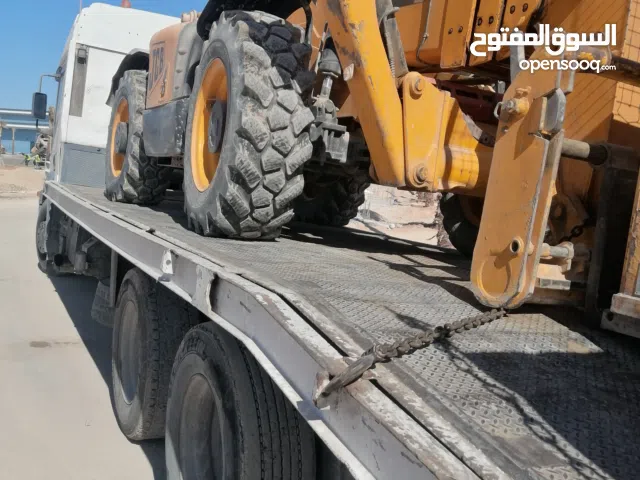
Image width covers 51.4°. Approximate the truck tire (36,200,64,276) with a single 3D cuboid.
[{"bbox_3d":[-3.716,0.000,9.242,0.300,1.040,1.040,3,5,-27],"label":"truck tire"}]

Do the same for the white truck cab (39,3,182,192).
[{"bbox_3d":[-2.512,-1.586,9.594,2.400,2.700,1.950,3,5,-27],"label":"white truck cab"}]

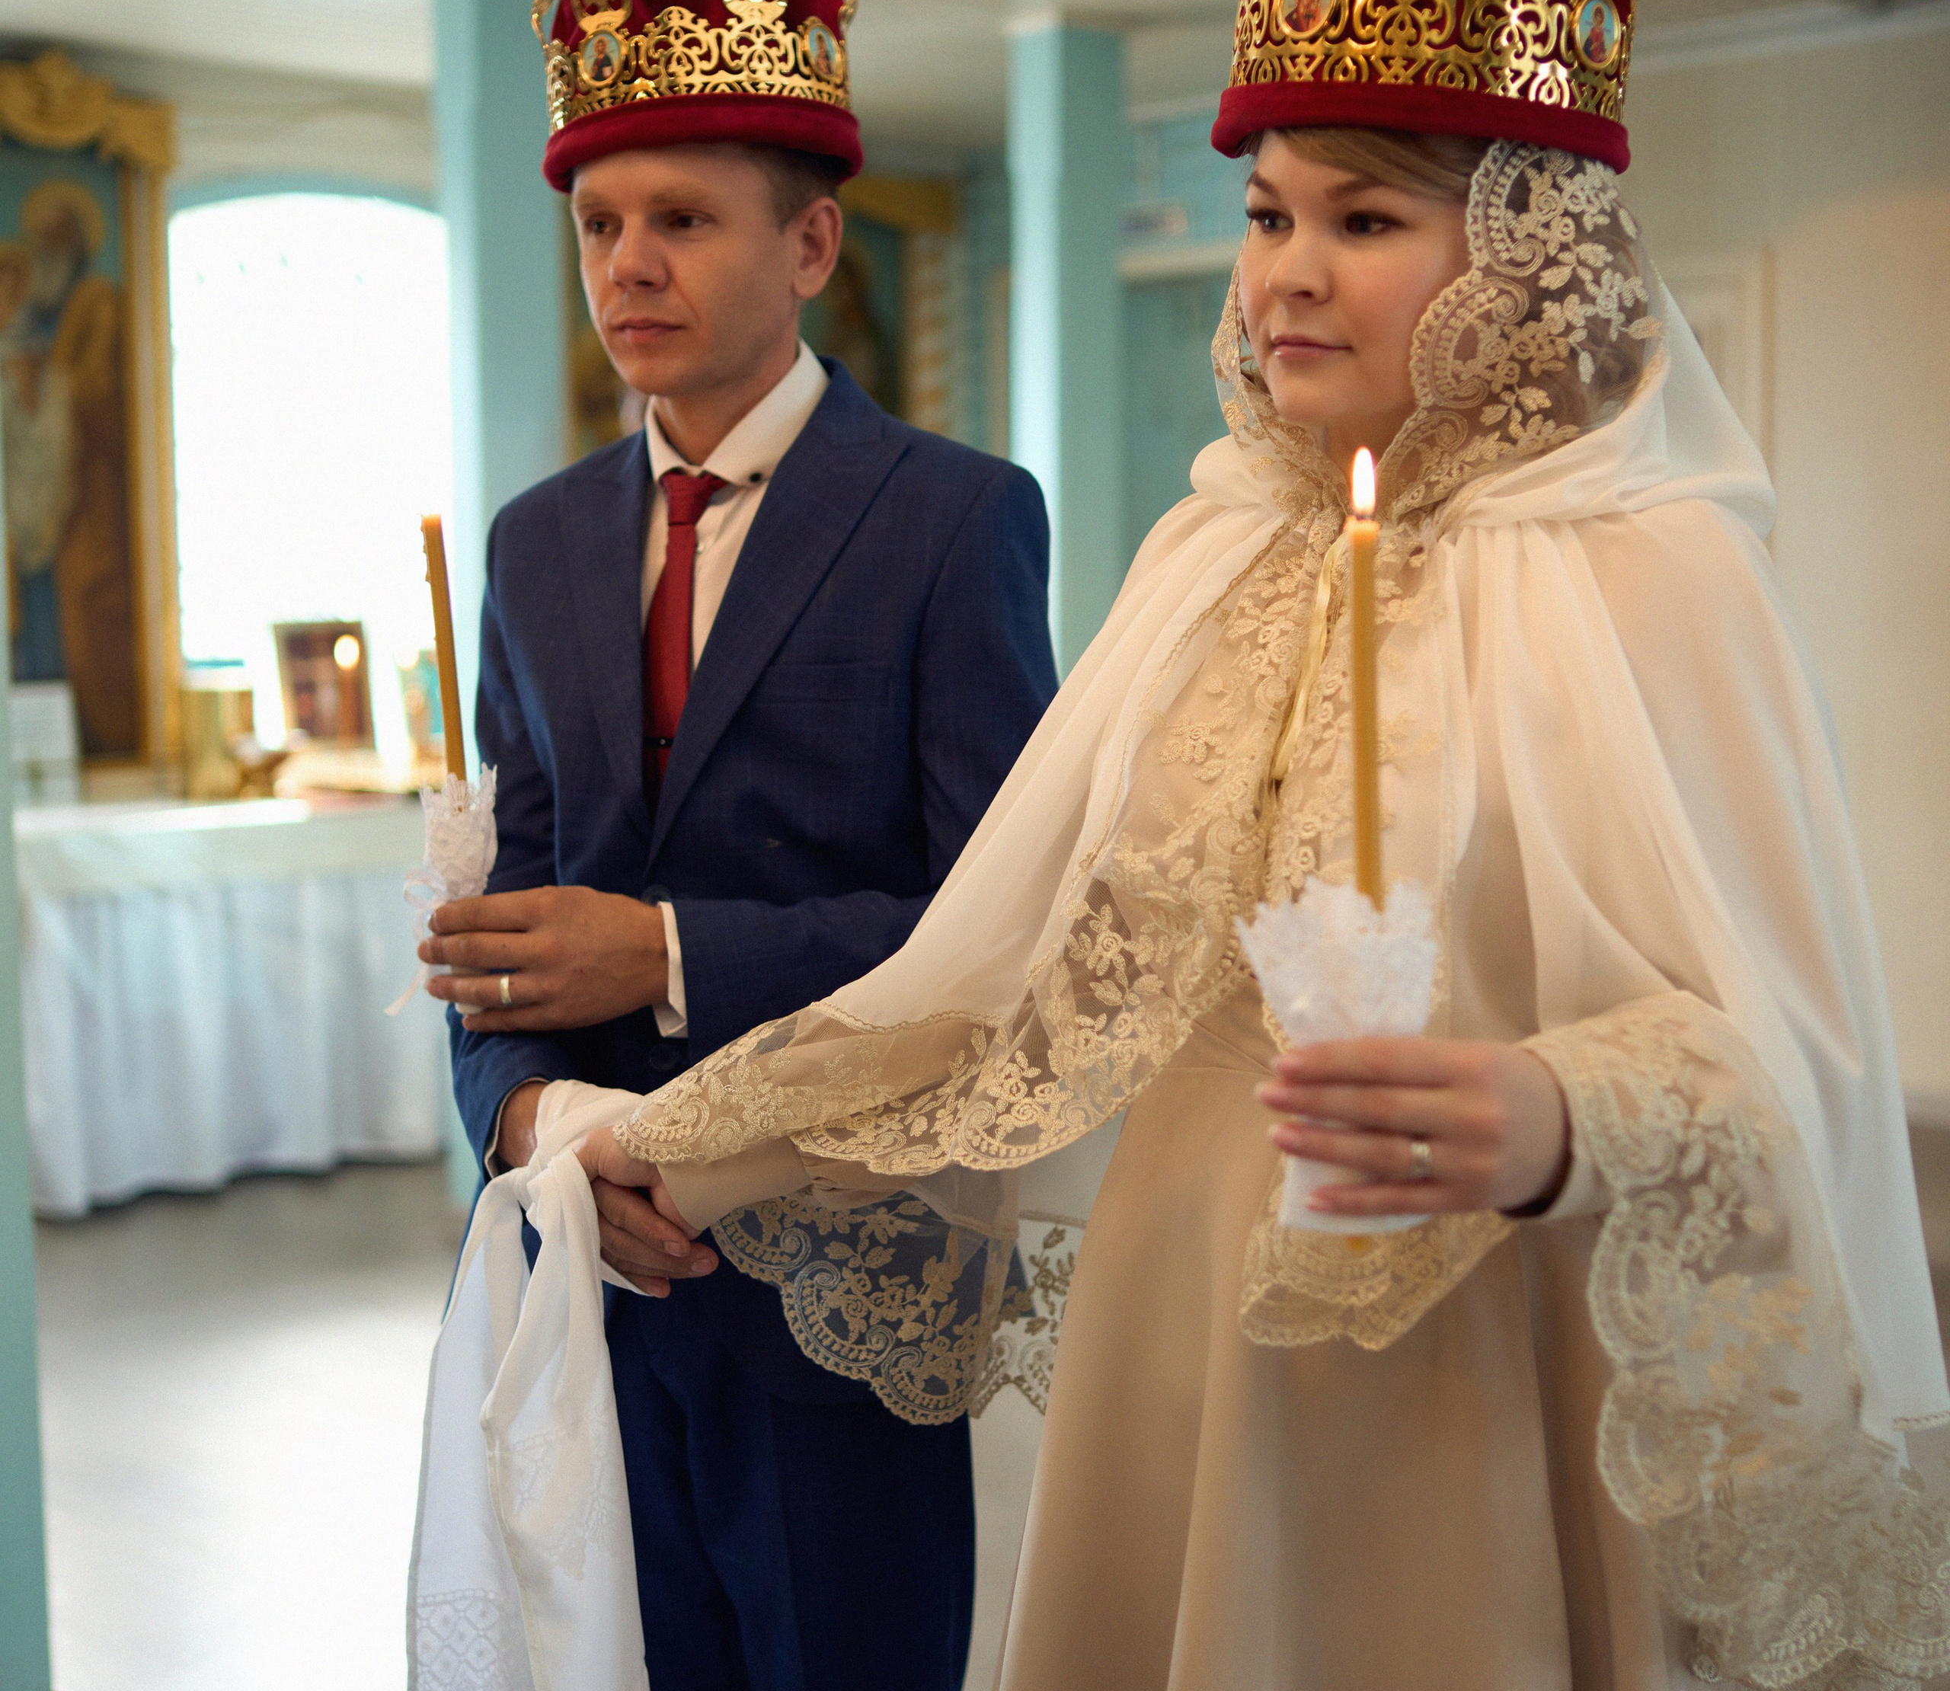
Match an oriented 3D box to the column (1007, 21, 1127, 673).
[{"bbox_3d":[0.228,-0.620,6.851,0.200,2.600,0.175,-6,8,-43],"label":"column"}]

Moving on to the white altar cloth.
[{"bbox_3d":[-1.657,0.330,6.481,1.150,0.830,0.700,-4,7,-32],"label":"white altar cloth"}]

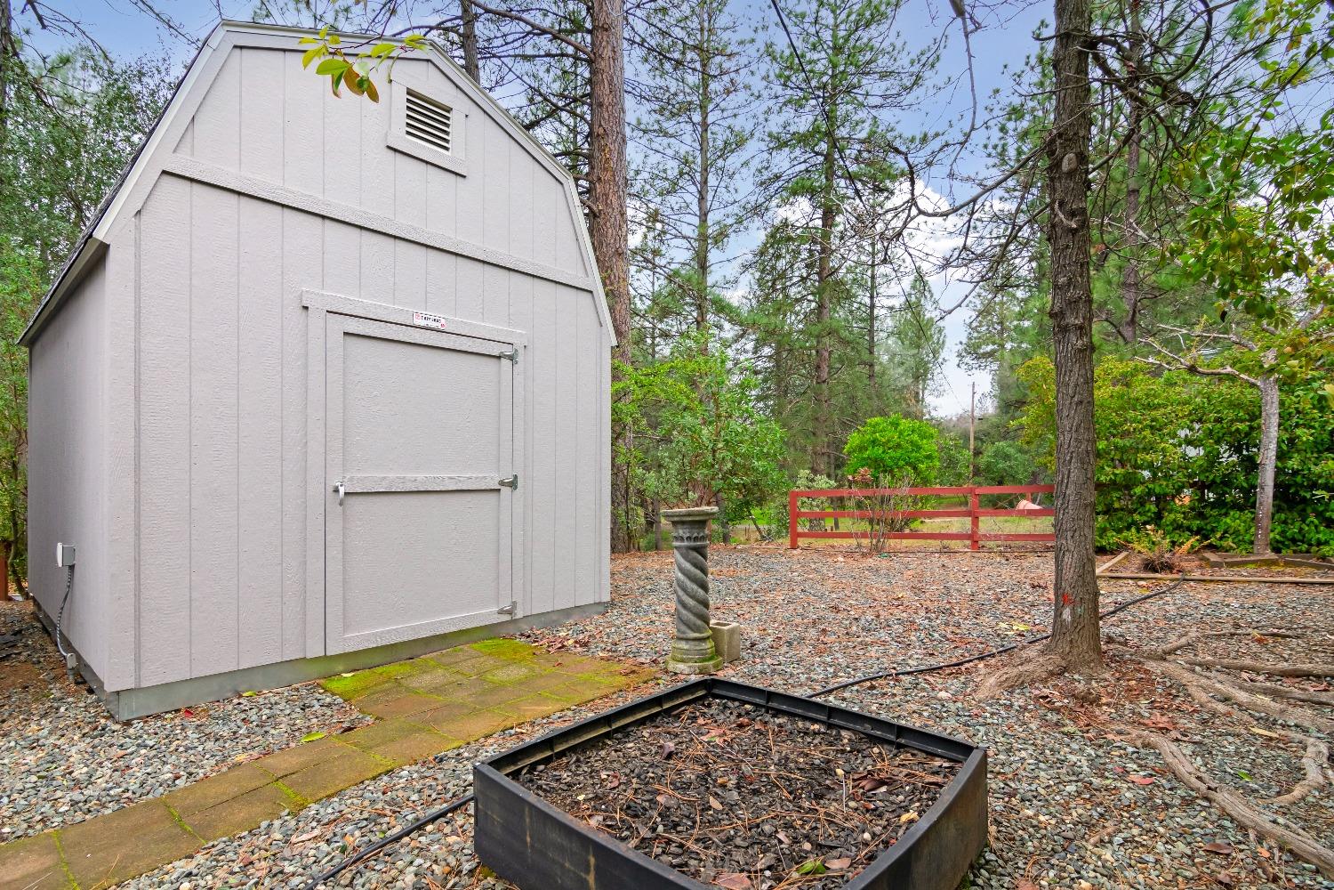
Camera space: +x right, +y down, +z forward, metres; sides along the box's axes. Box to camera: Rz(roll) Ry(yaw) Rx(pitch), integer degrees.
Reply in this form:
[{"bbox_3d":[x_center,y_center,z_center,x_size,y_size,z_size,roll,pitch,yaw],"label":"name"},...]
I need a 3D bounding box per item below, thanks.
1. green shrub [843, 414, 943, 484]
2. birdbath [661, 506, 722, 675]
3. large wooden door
[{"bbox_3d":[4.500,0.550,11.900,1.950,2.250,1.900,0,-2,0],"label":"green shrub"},{"bbox_3d":[0.147,0.810,3.370,0.325,0.885,0.325,-2,-1,0],"label":"birdbath"},{"bbox_3d":[-1.515,0.230,3.790,0.060,1.950,1.200,-1,-2,45],"label":"large wooden door"}]

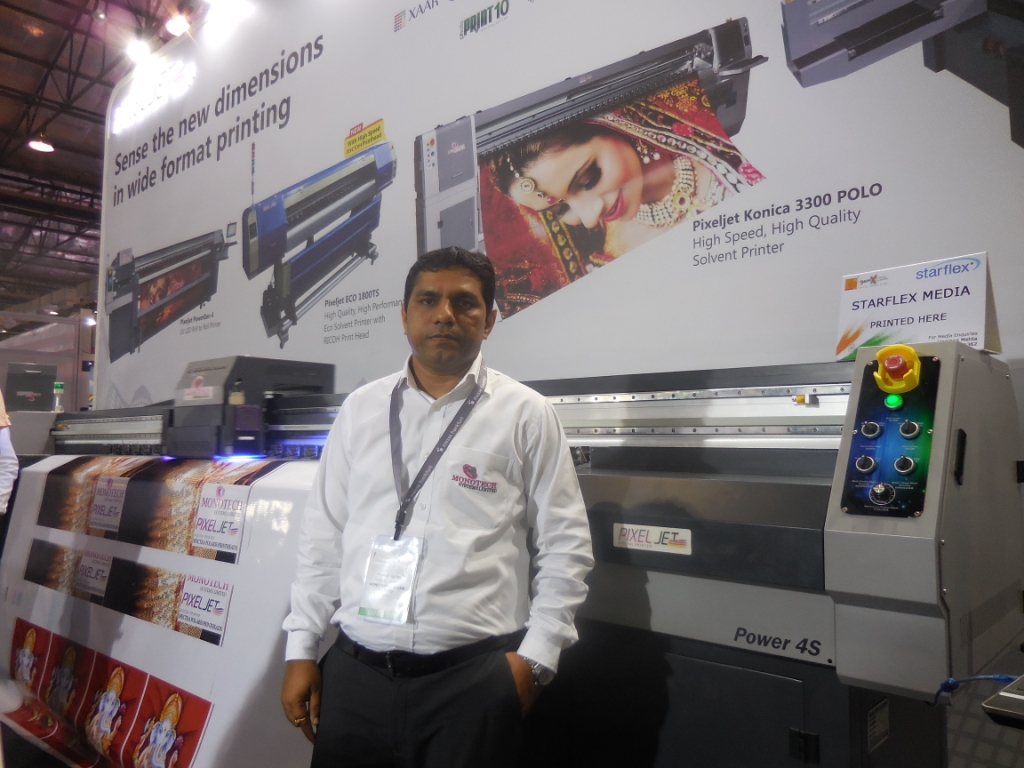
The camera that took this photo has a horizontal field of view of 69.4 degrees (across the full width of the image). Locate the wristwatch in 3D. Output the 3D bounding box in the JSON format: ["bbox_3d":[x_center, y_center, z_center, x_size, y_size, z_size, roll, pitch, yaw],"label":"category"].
[{"bbox_3d":[0.047,0.534,1.385,0.055,0.042,0.065,14,-20,36],"label":"wristwatch"}]

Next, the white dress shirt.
[{"bbox_3d":[-0.143,0.246,1.440,0.590,0.600,0.290,-1,-4,14],"label":"white dress shirt"}]

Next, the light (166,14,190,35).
[{"bbox_3d":[-2.255,-2.424,5.000,0.160,0.130,0.120,-3,-5,41],"label":"light"}]

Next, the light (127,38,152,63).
[{"bbox_3d":[-2.702,-2.413,5.350,0.160,0.130,0.120,-3,-5,41],"label":"light"}]

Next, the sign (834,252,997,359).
[{"bbox_3d":[0.875,-0.159,1.615,0.111,0.204,0.297,4,-5,-42],"label":"sign"}]

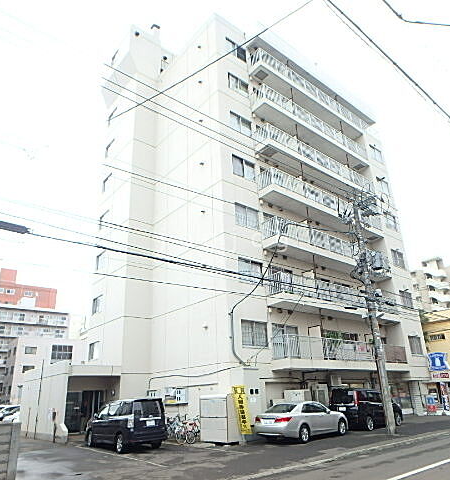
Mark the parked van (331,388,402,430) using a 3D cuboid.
[{"bbox_3d":[7.625,8.944,20.644,4.690,1.840,1.720,17,-29,-38],"label":"parked van"}]

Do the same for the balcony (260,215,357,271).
[{"bbox_3d":[6.781,0.915,23.993,11.478,1.500,1.054,16,-28,-37],"label":"balcony"}]

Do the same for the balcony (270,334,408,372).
[{"bbox_3d":[6.984,6.530,21.722,11.478,1.500,1.054,16,-28,-37],"label":"balcony"}]

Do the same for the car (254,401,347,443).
[{"bbox_3d":[3.484,7.822,16.899,4.895,1.455,1.800,18,-30,-41],"label":"car"}]

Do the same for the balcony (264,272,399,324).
[{"bbox_3d":[6.882,3.722,22.857,11.478,1.500,1.054,16,-28,-37],"label":"balcony"}]

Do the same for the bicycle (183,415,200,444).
[{"bbox_3d":[-1.371,8.169,16.760,0.550,1.050,1.650,-5,-22,7],"label":"bicycle"}]

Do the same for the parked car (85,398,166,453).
[{"bbox_3d":[-4.175,7.613,16.147,1.710,1.850,4.630,15,-28,-36],"label":"parked car"}]

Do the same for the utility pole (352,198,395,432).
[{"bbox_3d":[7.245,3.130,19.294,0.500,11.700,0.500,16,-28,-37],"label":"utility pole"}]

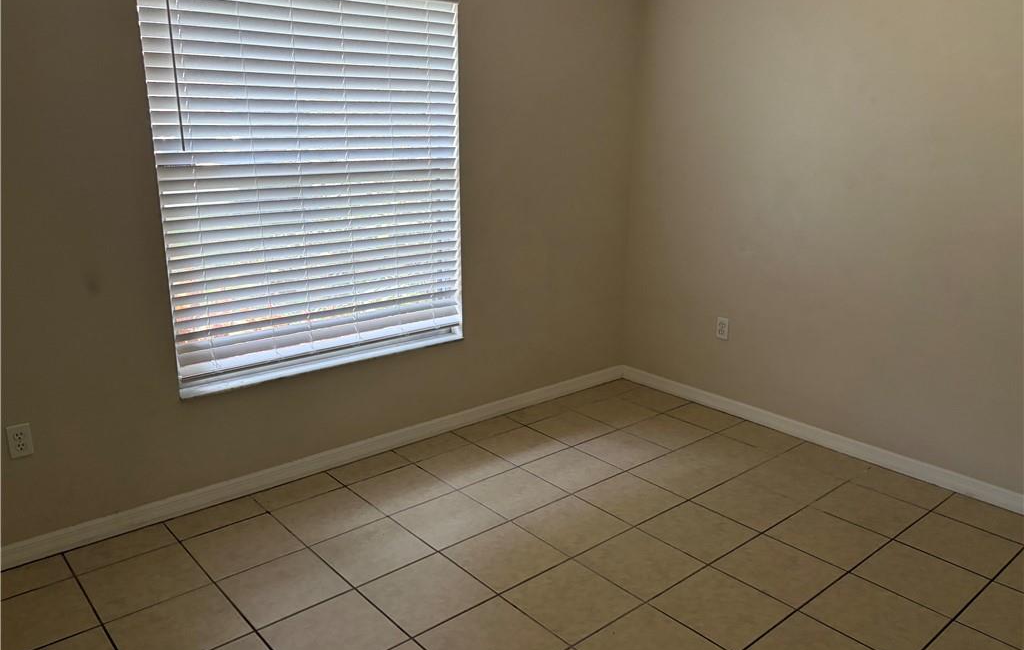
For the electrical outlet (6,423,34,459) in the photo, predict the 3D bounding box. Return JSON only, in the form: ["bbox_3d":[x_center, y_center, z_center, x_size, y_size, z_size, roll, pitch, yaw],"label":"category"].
[{"bbox_3d":[-1.678,0.397,2.627,0.071,0.114,0.008,-12,19,-39],"label":"electrical outlet"}]

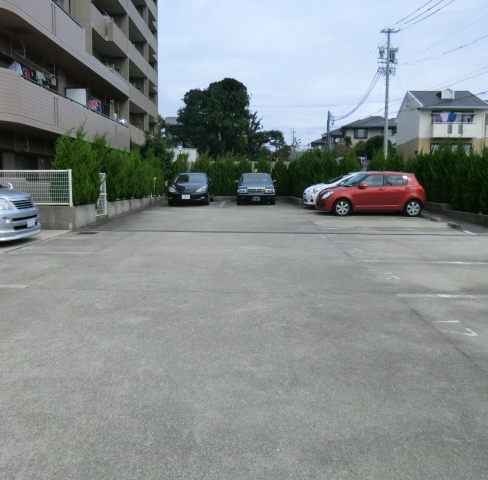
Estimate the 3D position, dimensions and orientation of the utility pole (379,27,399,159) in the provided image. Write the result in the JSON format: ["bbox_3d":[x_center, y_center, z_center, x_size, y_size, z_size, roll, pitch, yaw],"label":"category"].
[{"bbox_3d":[11.750,-11.600,36.300,1.600,11.200,1.100,0,7,0],"label":"utility pole"}]

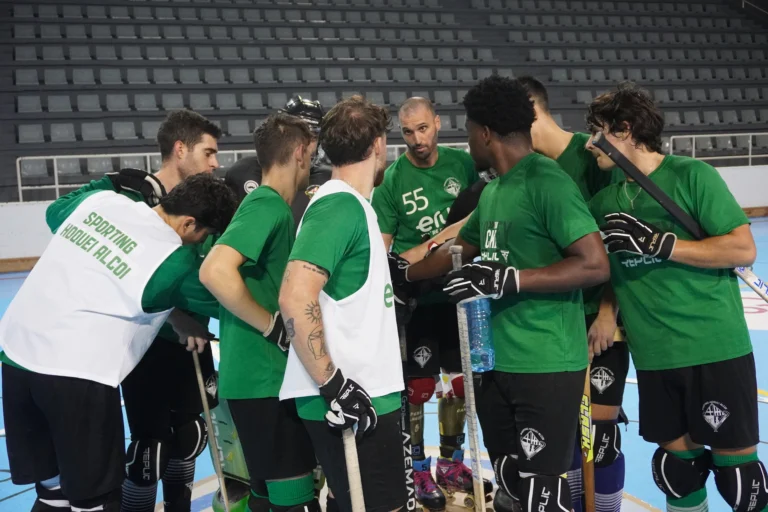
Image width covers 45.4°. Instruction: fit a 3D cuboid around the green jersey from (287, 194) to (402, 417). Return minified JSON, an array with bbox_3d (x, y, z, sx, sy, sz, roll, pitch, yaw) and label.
[{"bbox_3d":[-0.108,0.108,2.580,0.340,0.660,0.470,-3,8,-13],"label":"green jersey"}]

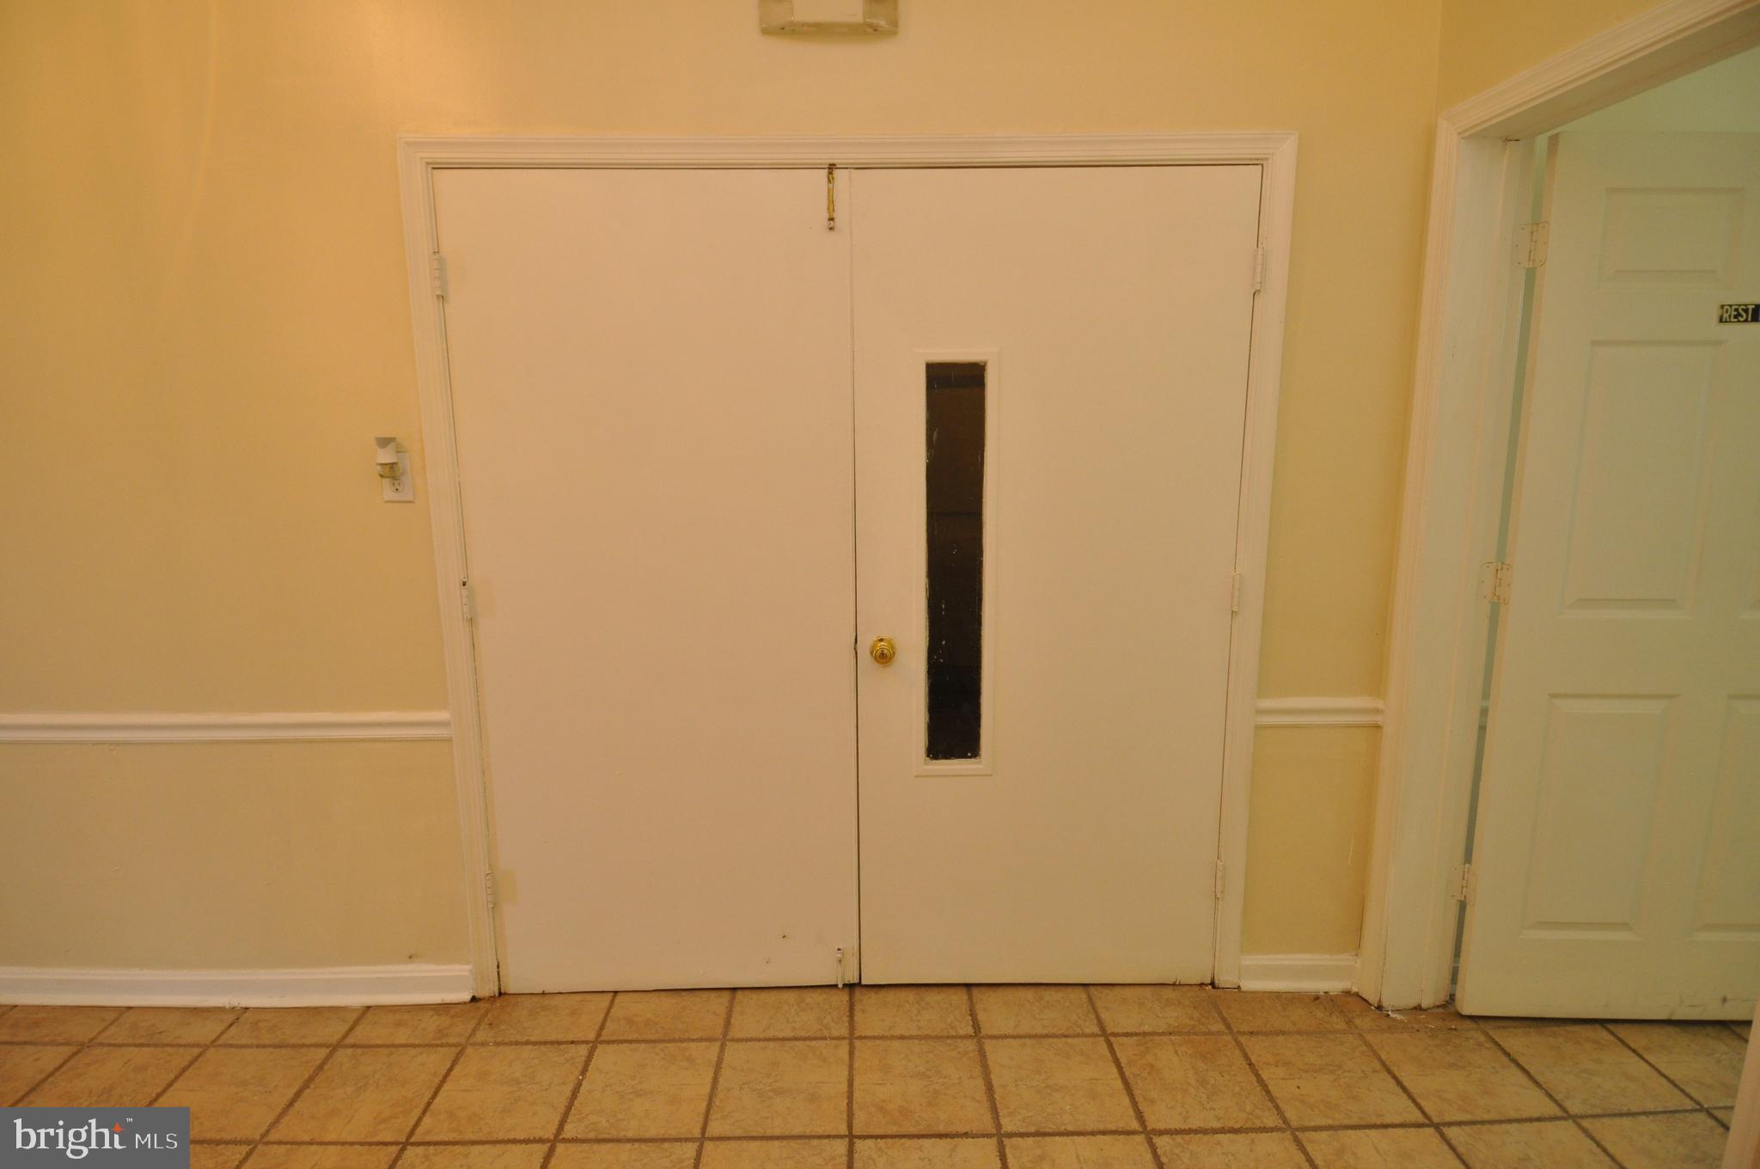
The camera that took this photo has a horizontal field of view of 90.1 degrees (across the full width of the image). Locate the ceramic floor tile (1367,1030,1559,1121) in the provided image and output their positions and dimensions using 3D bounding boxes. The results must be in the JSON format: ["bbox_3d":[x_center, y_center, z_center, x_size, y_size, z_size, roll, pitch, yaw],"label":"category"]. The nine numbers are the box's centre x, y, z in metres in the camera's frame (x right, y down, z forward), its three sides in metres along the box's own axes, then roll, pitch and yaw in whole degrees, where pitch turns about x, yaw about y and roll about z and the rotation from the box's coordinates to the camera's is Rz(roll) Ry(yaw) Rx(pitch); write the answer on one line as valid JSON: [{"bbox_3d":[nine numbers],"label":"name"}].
[{"bbox_3d":[1.319,1.118,2.007,0.296,0.010,0.296,0,9,-1],"label":"ceramic floor tile"}]

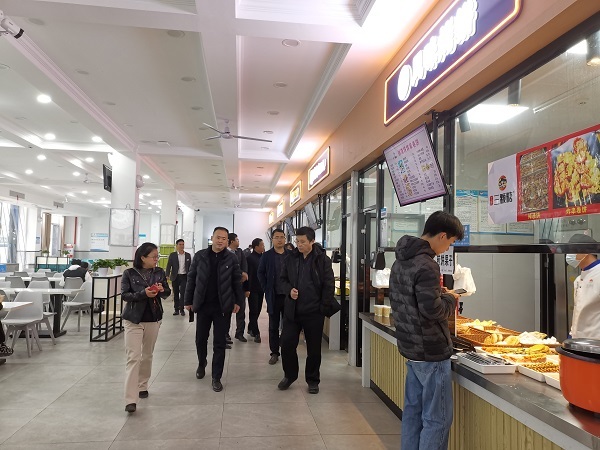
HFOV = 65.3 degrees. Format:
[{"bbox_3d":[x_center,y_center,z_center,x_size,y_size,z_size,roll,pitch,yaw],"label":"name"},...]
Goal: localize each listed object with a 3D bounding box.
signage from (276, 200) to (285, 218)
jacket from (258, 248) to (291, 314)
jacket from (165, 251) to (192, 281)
[{"bbox_3d":[-0.660,-0.528,16.298,0.080,0.430,2.400,2,-3,-7],"label":"signage"},{"bbox_3d":[-0.289,0.763,6.435,0.560,0.900,0.360,2,-3,-15],"label":"jacket"},{"bbox_3d":[-2.753,0.929,10.602,0.600,0.700,0.340,2,-3,-19],"label":"jacket"}]

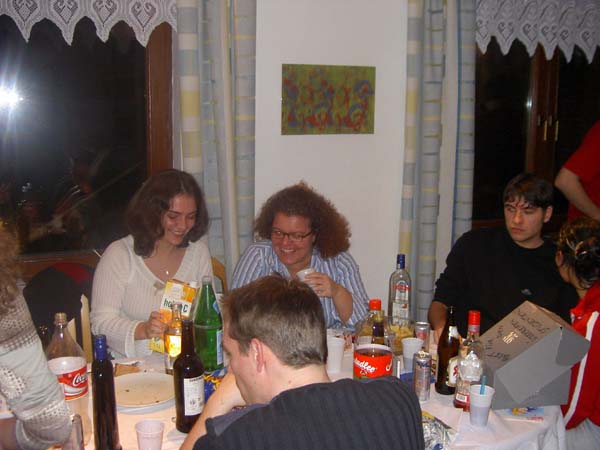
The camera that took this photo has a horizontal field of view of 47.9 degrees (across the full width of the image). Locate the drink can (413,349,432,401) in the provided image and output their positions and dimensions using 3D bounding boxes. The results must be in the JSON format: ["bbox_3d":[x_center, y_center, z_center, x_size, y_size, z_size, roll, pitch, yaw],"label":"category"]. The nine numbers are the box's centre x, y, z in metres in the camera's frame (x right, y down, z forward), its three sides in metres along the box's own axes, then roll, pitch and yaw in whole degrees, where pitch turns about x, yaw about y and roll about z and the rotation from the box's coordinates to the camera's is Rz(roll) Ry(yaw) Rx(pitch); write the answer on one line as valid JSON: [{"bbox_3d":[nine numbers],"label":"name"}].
[{"bbox_3d":[0.351,0.430,1.900,0.054,0.136,0.054,1,11,0],"label":"drink can"}]

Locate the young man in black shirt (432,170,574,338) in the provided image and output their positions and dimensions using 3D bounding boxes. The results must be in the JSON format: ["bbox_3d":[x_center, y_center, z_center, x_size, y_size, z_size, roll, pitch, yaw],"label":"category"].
[{"bbox_3d":[0.763,0.461,2.662,0.600,1.280,0.720,8,13,36],"label":"young man in black shirt"}]

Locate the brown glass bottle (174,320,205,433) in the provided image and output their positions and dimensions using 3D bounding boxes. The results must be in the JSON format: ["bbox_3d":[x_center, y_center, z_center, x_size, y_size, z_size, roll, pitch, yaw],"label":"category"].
[{"bbox_3d":[-0.286,0.386,1.752,0.079,0.297,0.079,1,10,0],"label":"brown glass bottle"}]

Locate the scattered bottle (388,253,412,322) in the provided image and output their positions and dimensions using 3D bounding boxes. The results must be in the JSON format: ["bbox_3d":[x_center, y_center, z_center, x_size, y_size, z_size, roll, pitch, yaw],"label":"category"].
[{"bbox_3d":[0.365,0.263,2.454,0.081,0.310,0.081,1,10,0],"label":"scattered bottle"}]

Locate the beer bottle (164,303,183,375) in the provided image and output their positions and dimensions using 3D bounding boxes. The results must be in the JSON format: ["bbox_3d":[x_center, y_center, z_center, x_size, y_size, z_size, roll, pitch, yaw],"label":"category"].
[{"bbox_3d":[-0.372,0.343,2.052,0.074,0.232,0.074,1,11,0],"label":"beer bottle"}]

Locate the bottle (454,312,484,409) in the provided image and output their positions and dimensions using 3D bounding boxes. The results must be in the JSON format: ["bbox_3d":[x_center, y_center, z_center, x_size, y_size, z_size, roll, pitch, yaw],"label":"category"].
[{"bbox_3d":[0.460,0.369,1.847,0.073,0.279,0.073,1,11,0],"label":"bottle"}]

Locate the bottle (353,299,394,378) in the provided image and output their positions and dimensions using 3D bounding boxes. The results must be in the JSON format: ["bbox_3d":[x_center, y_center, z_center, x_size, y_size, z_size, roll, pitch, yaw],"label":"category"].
[{"bbox_3d":[0.190,0.356,1.751,0.096,0.332,0.096,1,11,0],"label":"bottle"}]

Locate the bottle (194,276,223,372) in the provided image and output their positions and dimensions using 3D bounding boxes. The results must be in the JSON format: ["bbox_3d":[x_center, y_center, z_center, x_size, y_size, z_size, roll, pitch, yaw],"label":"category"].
[{"bbox_3d":[-0.288,0.312,2.140,0.090,0.306,0.090,1,10,0],"label":"bottle"}]

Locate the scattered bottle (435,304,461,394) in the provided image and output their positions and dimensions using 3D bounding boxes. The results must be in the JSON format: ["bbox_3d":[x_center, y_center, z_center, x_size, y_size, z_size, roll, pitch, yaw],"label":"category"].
[{"bbox_3d":[0.431,0.359,1.949,0.069,0.258,0.069,1,11,0],"label":"scattered bottle"}]

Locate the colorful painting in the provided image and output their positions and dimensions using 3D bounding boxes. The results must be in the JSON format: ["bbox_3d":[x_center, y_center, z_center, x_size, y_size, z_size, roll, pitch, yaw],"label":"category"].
[{"bbox_3d":[0.139,-0.580,3.150,0.473,0.315,0.020,-3,12,-21],"label":"colorful painting"}]

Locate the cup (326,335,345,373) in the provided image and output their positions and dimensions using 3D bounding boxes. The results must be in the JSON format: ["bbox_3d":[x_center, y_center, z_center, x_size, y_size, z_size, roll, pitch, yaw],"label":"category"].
[{"bbox_3d":[0.112,0.417,2.158,0.070,0.105,0.070,1,10,0],"label":"cup"}]

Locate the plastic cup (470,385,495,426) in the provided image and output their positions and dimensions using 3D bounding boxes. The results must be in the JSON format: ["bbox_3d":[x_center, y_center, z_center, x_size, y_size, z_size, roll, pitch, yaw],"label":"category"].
[{"bbox_3d":[0.475,0.477,1.773,0.067,0.094,0.067,1,11,0],"label":"plastic cup"}]

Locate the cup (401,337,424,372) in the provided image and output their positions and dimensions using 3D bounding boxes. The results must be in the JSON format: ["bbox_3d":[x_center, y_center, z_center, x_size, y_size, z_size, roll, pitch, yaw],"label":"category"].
[{"bbox_3d":[0.362,0.417,2.177,0.070,0.105,0.070,1,10,0],"label":"cup"}]

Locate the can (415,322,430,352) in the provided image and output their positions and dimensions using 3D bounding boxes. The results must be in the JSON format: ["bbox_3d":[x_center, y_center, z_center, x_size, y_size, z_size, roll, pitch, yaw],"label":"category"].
[{"bbox_3d":[0.409,0.390,2.253,0.053,0.133,0.053,1,10,0],"label":"can"}]

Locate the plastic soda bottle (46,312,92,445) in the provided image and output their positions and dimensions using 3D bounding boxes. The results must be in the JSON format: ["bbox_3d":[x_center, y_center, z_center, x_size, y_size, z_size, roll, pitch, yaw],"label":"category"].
[{"bbox_3d":[-0.580,0.374,1.694,0.096,0.333,0.096,1,10,0],"label":"plastic soda bottle"}]

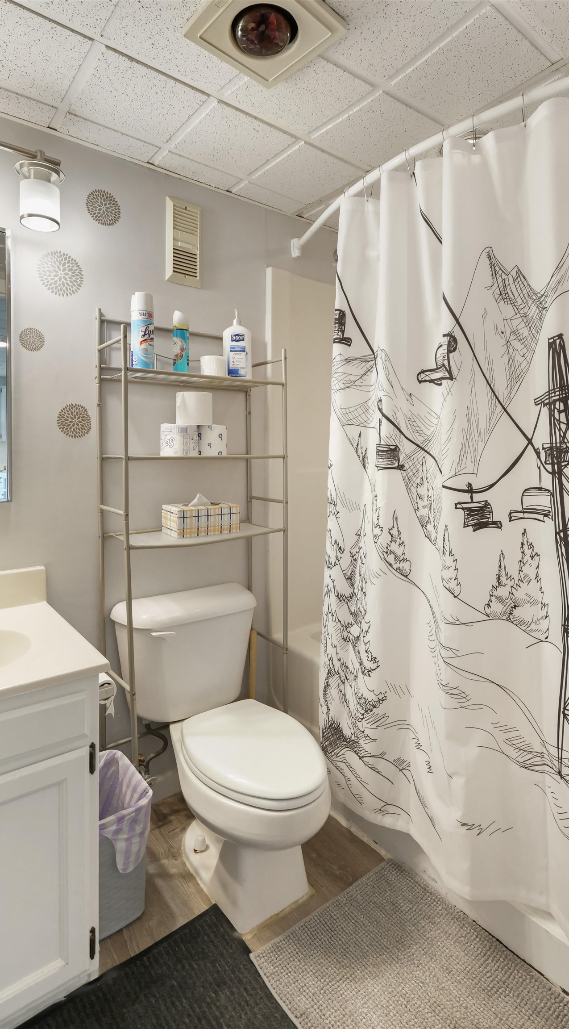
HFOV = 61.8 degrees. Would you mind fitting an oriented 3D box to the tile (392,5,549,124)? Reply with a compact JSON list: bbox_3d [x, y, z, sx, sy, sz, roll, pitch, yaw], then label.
[{"bbox_3d":[0.472,-1.148,1.248,0.280,0.019,0.311,-4,8,-37],"label":"tile"}]

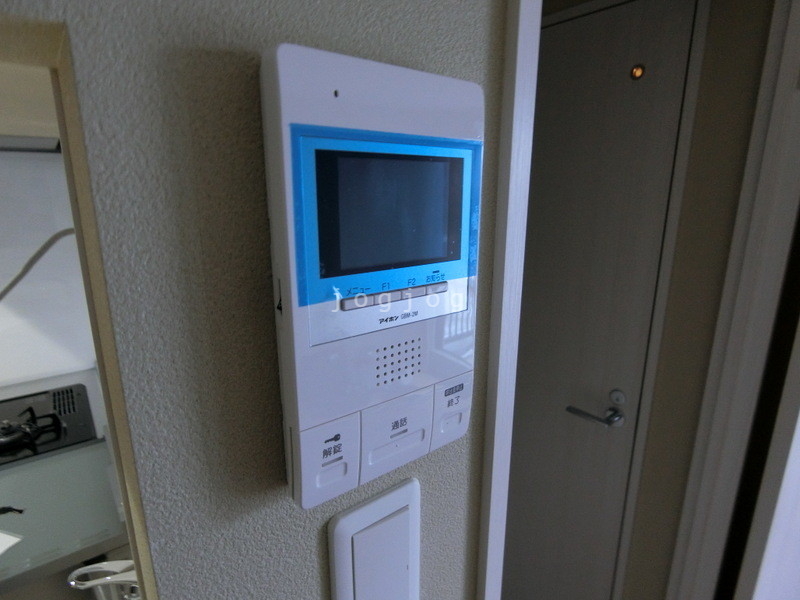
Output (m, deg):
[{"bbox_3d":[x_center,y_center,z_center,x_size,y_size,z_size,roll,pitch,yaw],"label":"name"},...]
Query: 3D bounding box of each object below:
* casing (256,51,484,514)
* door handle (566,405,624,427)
[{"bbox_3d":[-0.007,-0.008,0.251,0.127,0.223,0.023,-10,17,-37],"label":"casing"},{"bbox_3d":[0.528,0.302,1.184,0.064,0.052,0.132,-11,17,-37],"label":"door handle"}]

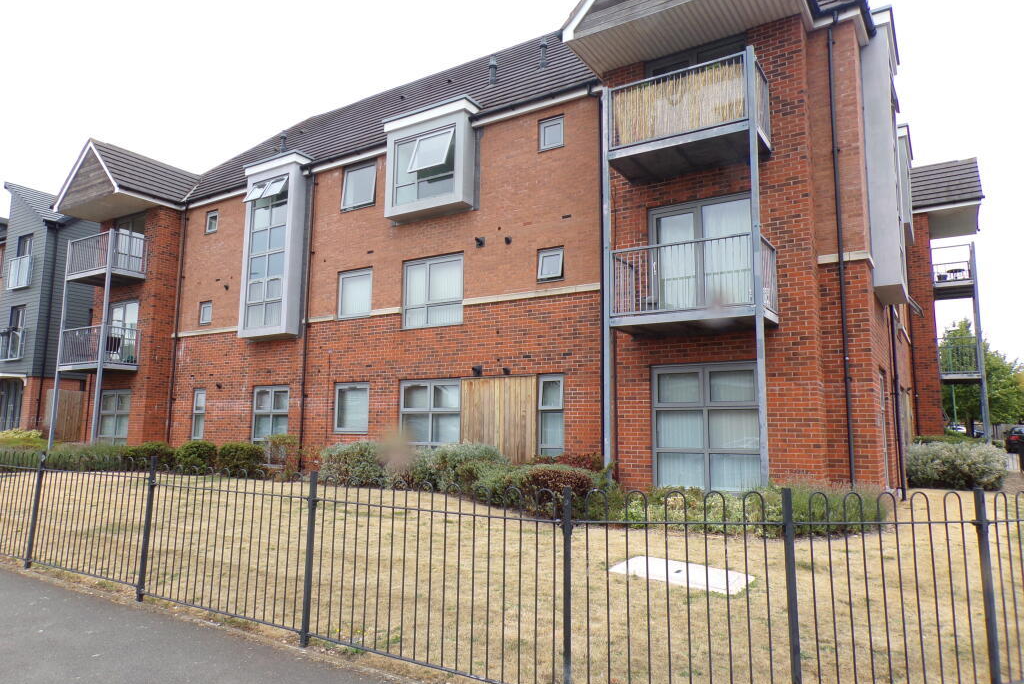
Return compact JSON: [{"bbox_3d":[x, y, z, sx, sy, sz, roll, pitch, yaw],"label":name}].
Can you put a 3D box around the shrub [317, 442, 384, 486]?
[{"bbox_3d":[-3.225,2.444,14.386,1.345,0.887,1.345,1,-7,0],"label":"shrub"}]

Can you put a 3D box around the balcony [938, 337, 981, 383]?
[{"bbox_3d":[13.343,0.595,21.024,1.080,1.230,2.300,-4,-9,34],"label":"balcony"}]

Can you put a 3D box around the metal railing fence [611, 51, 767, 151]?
[{"bbox_3d":[2.804,-3.605,11.317,2.280,1.090,1.150,-4,-9,34],"label":"metal railing fence"}]

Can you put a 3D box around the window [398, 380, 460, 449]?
[{"bbox_3d":[-1.768,1.765,15.176,1.680,1.950,0.100,-4,-9,34],"label":"window"}]

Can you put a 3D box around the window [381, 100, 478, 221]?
[{"bbox_3d":[-1.759,-3.871,15.444,2.300,2.220,0.650,-4,-9,34],"label":"window"}]

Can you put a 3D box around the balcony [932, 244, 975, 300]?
[{"bbox_3d":[13.537,-2.085,21.751,1.020,1.160,2.550,-4,-9,32],"label":"balcony"}]

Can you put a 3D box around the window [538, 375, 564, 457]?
[{"bbox_3d":[0.768,1.576,13.539,0.560,1.910,0.120,-4,-9,32],"label":"window"}]

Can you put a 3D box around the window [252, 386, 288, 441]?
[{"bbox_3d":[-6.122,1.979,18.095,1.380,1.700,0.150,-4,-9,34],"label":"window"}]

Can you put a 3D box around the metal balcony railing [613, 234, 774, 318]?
[{"bbox_3d":[2.769,-0.920,10.972,2.320,1.010,1.060,-4,-9,32],"label":"metal balcony railing"}]

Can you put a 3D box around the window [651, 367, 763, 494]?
[{"bbox_3d":[3.087,1.371,11.252,1.800,2.030,0.150,-4,-9,34],"label":"window"}]

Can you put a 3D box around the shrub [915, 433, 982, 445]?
[{"bbox_3d":[11.814,3.127,19.141,1.600,1.150,1.400,-4,-9,32],"label":"shrub"}]

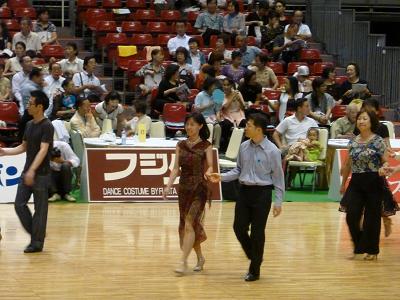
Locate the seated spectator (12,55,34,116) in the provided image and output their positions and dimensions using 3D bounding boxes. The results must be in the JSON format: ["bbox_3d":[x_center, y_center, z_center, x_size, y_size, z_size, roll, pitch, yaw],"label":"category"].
[{"bbox_3d":[-2.712,-0.795,36.154,0.520,1.320,0.780,-1,5,-25],"label":"seated spectator"}]

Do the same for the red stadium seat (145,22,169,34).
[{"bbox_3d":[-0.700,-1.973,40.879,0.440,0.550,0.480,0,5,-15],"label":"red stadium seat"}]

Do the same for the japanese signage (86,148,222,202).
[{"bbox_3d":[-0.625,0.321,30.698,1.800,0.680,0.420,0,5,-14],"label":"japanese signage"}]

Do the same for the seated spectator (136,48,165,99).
[{"bbox_3d":[-0.737,-0.935,36.006,0.480,1.260,0.750,0,5,-8],"label":"seated spectator"}]

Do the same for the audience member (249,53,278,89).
[{"bbox_3d":[1.054,-0.954,37.978,0.520,1.250,0.750,1,5,-2],"label":"audience member"}]

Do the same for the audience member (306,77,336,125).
[{"bbox_3d":[1.850,-0.476,35.010,0.460,1.240,0.750,-1,6,-25],"label":"audience member"}]

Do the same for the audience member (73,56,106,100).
[{"bbox_3d":[-1.767,-0.863,37.000,0.550,1.270,0.800,-1,5,-17],"label":"audience member"}]

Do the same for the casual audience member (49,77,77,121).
[{"bbox_3d":[-2.044,-0.475,35.527,0.500,1.200,0.750,0,5,-15],"label":"casual audience member"}]

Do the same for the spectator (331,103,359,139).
[{"bbox_3d":[2.136,-0.067,33.244,0.480,1.200,0.750,-1,6,-25],"label":"spectator"}]

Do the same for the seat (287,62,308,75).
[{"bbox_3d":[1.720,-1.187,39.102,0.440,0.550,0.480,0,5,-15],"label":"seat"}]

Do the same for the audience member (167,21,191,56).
[{"bbox_3d":[-0.349,-1.461,37.726,0.500,1.260,0.750,0,5,-10],"label":"audience member"}]

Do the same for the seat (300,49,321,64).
[{"bbox_3d":[1.890,-1.470,38.438,0.420,0.400,0.440,0,5,-14],"label":"seat"}]

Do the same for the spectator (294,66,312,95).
[{"bbox_3d":[1.655,-0.769,37.000,0.470,1.170,0.720,0,5,3],"label":"spectator"}]

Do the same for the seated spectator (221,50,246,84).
[{"bbox_3d":[0.547,-1.012,37.800,0.500,1.200,0.750,0,5,-6],"label":"seated spectator"}]

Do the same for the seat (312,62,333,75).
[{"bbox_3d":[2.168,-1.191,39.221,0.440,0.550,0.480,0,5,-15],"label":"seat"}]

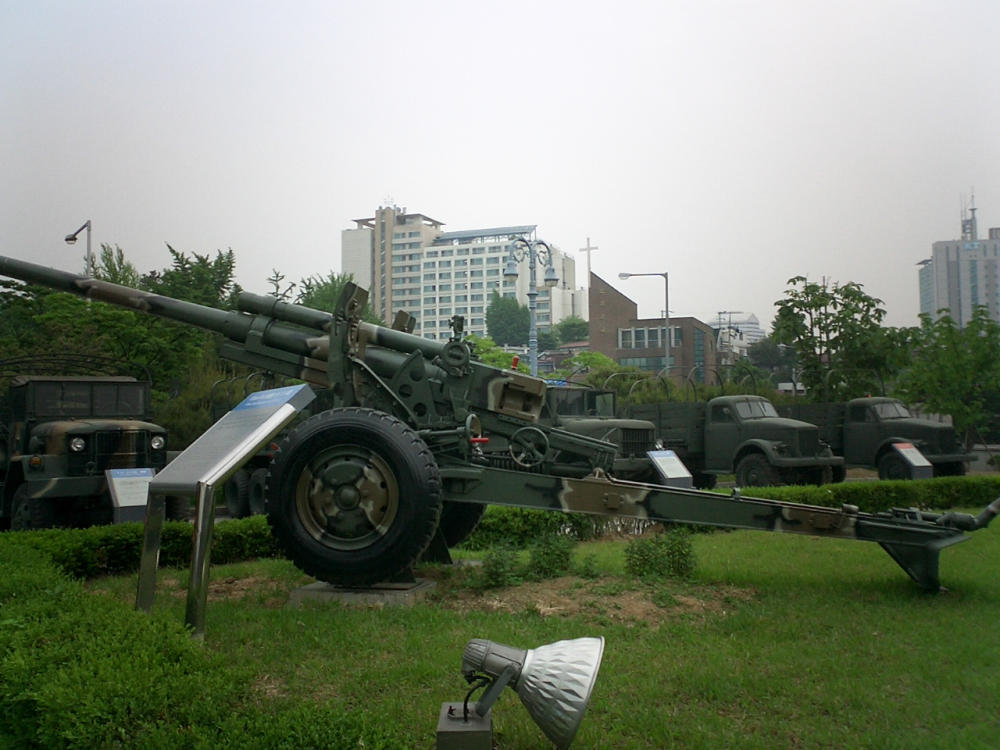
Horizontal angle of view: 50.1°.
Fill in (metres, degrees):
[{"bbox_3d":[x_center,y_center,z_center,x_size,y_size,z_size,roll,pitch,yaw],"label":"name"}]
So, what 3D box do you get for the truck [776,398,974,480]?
[{"bbox_3d":[9.270,1.738,27.409,2.180,2.250,5.530,1,-3,-25],"label":"truck"}]

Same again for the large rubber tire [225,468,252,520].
[{"bbox_3d":[-5.186,2.363,21.108,0.270,1.030,1.030,1,-3,-28],"label":"large rubber tire"}]

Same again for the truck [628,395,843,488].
[{"bbox_3d":[5.472,1.669,25.465,2.180,2.250,5.530,1,-3,-25],"label":"truck"}]

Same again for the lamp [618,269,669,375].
[{"bbox_3d":[6.903,-0.441,51.417,0.350,9.116,3.300,2,-4,-34],"label":"lamp"}]

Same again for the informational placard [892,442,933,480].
[{"bbox_3d":[9.215,2.077,23.712,0.660,1.081,0.578,1,-3,-30],"label":"informational placard"}]

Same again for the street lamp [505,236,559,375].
[{"bbox_3d":[0.983,-0.527,33.071,1.650,7.490,0.450,1,-3,-25],"label":"street lamp"}]

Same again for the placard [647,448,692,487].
[{"bbox_3d":[3.214,1.961,20.066,0.660,1.036,0.578,1,-3,-30],"label":"placard"}]

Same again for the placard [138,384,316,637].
[{"bbox_3d":[-1.424,0.674,5.575,0.691,1.235,0.740,2,-4,-36],"label":"placard"}]

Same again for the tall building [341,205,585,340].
[{"bbox_3d":[-10.340,-16.421,290.243,61.000,51.000,25.000,-2,-3,24],"label":"tall building"}]

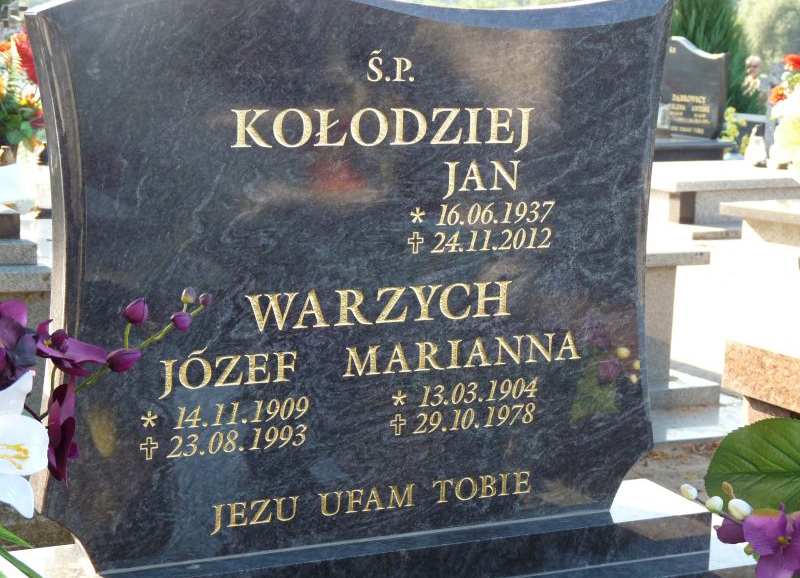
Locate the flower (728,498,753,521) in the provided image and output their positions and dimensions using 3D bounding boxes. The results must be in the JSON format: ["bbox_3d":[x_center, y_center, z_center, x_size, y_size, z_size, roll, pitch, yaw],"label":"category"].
[{"bbox_3d":[0.386,0.250,2.120,0.027,0.026,0.026,5,10,21],"label":"flower"}]

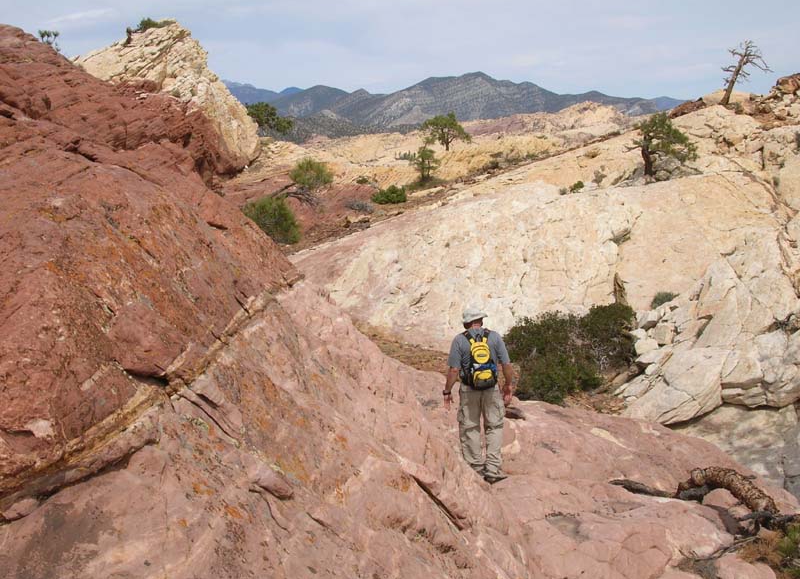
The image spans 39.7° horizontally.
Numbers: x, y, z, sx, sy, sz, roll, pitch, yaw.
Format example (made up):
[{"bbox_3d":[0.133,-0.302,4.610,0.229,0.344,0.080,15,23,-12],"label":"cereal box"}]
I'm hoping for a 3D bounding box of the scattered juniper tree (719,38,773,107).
[{"bbox_3d":[19.378,-12.080,62.000,2.908,3.611,2.181,0,7,0],"label":"scattered juniper tree"}]

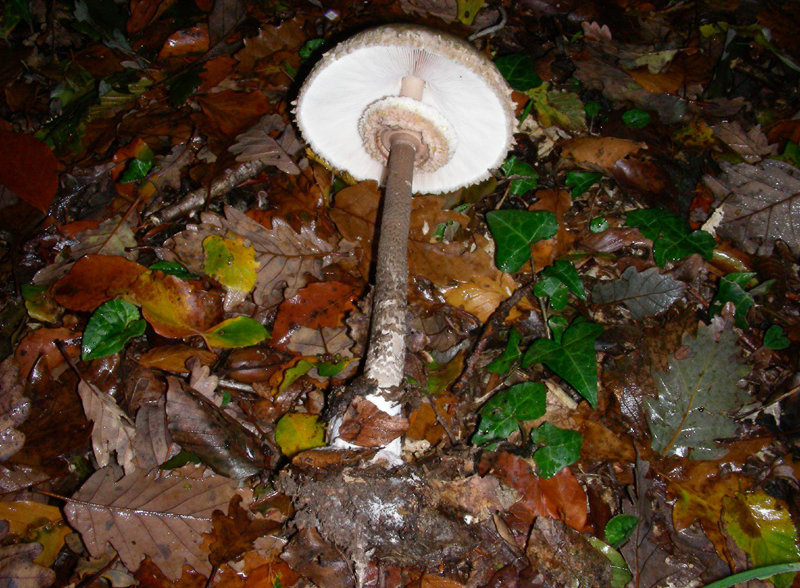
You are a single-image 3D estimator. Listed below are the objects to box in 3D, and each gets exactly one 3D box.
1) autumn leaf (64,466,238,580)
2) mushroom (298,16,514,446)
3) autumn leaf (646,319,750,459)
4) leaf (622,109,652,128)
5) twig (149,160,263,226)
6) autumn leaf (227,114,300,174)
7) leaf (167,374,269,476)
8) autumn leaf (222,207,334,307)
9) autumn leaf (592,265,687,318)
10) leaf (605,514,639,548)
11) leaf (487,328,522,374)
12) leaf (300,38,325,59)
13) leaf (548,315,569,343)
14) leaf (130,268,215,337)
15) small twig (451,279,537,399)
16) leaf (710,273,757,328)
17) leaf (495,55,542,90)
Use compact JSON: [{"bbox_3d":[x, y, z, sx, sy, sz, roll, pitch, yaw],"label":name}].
[{"bbox_3d":[-0.143,0.131,0.516,0.111,0.014,0.070,6,55,4],"label":"autumn leaf"},{"bbox_3d":[-0.003,-0.045,0.573,0.150,0.150,0.292,6,59,0],"label":"mushroom"},{"bbox_3d":[0.189,0.056,0.552,0.061,0.020,0.116,13,51,11],"label":"autumn leaf"},{"bbox_3d":[0.194,-0.143,0.720,0.028,0.008,0.019,-36,59,-27],"label":"leaf"},{"bbox_3d":[-0.145,-0.078,0.668,0.105,0.015,0.014,-34,54,-29],"label":"twig"},{"bbox_3d":[-0.105,-0.117,0.705,0.056,0.017,0.078,-24,50,-22],"label":"autumn leaf"},{"bbox_3d":[-0.127,0.086,0.577,0.044,0.022,0.105,-33,54,-29],"label":"leaf"},{"bbox_3d":[-0.096,-0.023,0.619,0.090,0.022,0.091,10,51,8],"label":"autumn leaf"},{"bbox_3d":[0.159,-0.002,0.589,0.066,0.015,0.045,-9,46,-9],"label":"autumn leaf"},{"bbox_3d":[0.132,0.141,0.529,0.015,0.012,0.026,32,53,28],"label":"leaf"},{"bbox_3d":[0.064,0.037,0.546,0.036,0.014,0.028,-23,49,-21],"label":"leaf"},{"bbox_3d":[-0.074,-0.212,0.756,0.026,0.006,0.021,-25,59,-17],"label":"leaf"},{"bbox_3d":[0.104,0.023,0.580,0.013,0.008,0.023,10,51,9],"label":"leaf"},{"bbox_3d":[-0.172,0.009,0.659,0.088,0.015,0.046,34,54,29],"label":"leaf"},{"bbox_3d":[0.062,0.026,0.558,0.014,0.016,0.115,23,49,21],"label":"small twig"},{"bbox_3d":[0.254,0.005,0.664,0.051,0.014,0.059,-1,45,-1],"label":"leaf"},{"bbox_3d":[0.097,-0.191,0.760,0.040,0.018,0.048,-11,51,-9],"label":"leaf"}]

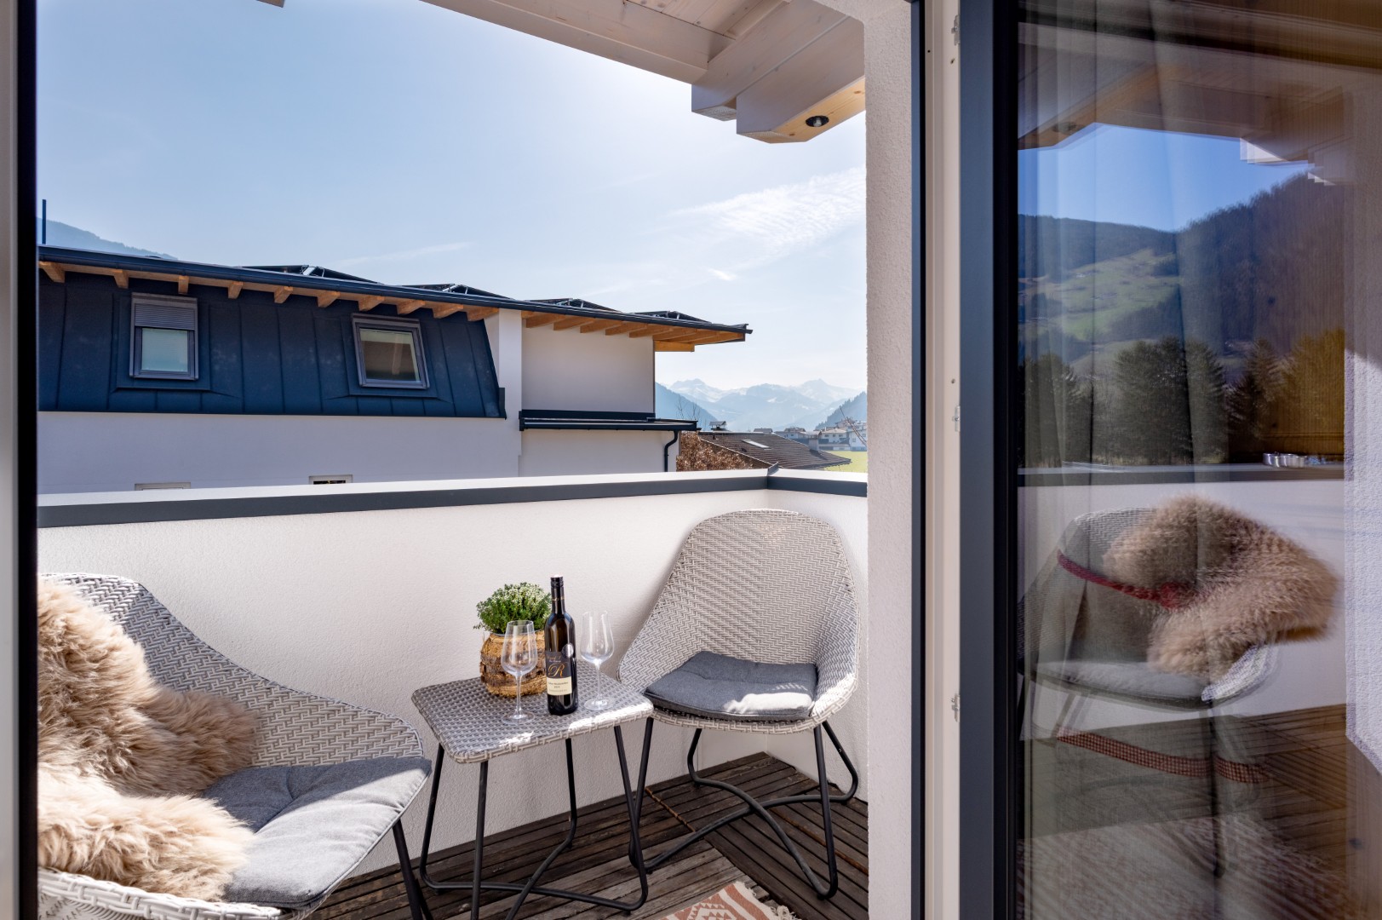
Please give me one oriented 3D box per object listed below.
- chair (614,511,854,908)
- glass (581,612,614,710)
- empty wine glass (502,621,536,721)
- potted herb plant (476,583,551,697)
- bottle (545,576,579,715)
[{"bbox_3d":[0.179,0.626,1.996,0.624,0.881,0.619,0,1,17],"label":"chair"},{"bbox_3d":[-0.226,0.484,1.672,0.082,0.220,0.082,0,1,0],"label":"glass"},{"bbox_3d":[-0.399,0.486,1.597,0.083,0.220,0.083,0,1,17],"label":"empty wine glass"},{"bbox_3d":[-0.460,0.459,1.794,0.193,0.265,0.188,0,1,0],"label":"potted herb plant"},{"bbox_3d":[-0.311,0.437,1.643,0.073,0.315,0.073,0,1,6],"label":"bottle"}]

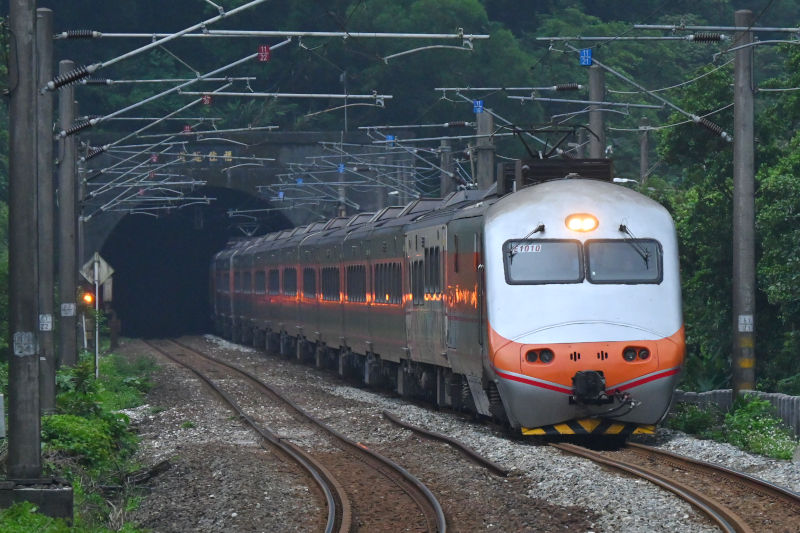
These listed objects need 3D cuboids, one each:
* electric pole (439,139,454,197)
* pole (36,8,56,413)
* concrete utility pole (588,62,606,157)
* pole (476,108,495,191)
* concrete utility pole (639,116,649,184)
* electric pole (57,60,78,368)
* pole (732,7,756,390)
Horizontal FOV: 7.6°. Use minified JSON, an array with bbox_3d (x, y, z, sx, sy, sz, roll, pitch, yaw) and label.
[{"bbox_3d":[1.568,-0.862,198.000,0.460,6.690,0.460,0,0,0],"label":"electric pole"},{"bbox_3d":[-5.677,-0.780,96.000,0.355,6.700,0.355,0,0,0],"label":"pole"},{"bbox_3d":[4.099,-0.818,124.800,0.350,6.730,0.350,0,0,0],"label":"concrete utility pole"},{"bbox_3d":[2.302,-0.842,161.500,0.470,6.720,0.470,0,0,0],"label":"pole"},{"bbox_3d":[8.061,-1.066,198.000,0.270,7.800,0.270,0,0,0],"label":"concrete utility pole"},{"bbox_3d":[-6.691,-0.798,120.700,0.350,6.690,0.350,0,0,0],"label":"electric pole"},{"bbox_3d":[5.588,-0.792,97.300,0.355,6.720,0.355,0,0,0],"label":"pole"}]

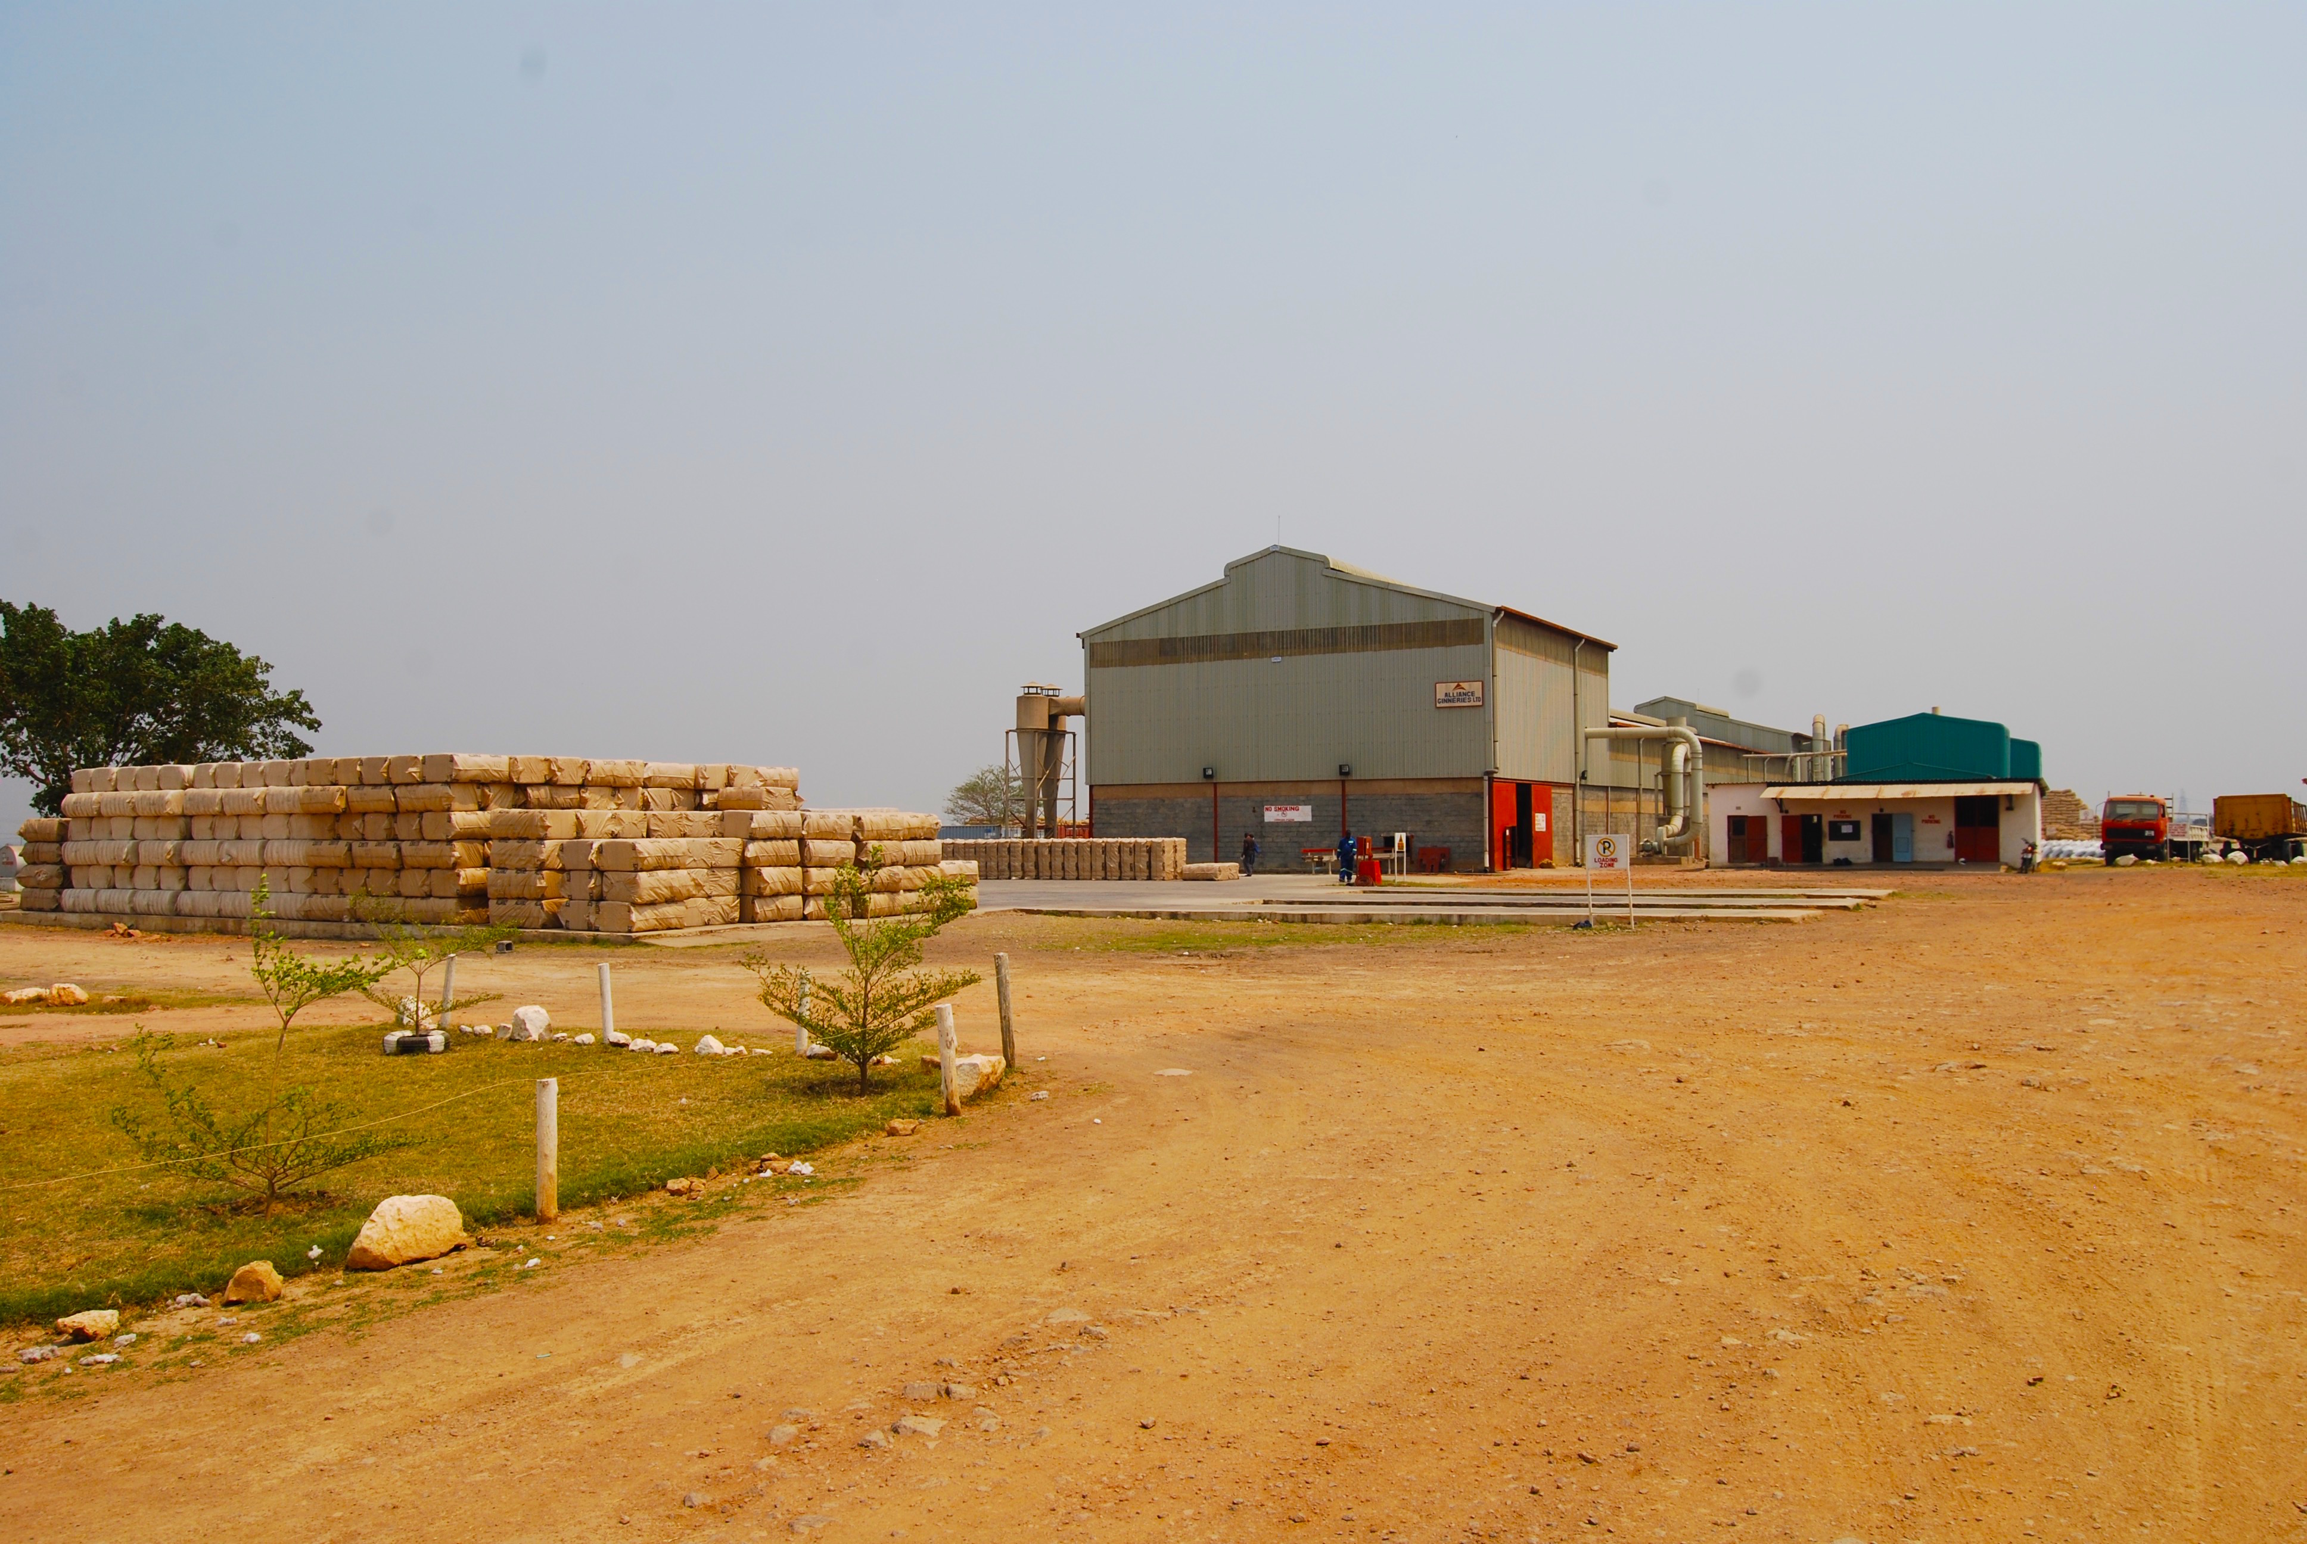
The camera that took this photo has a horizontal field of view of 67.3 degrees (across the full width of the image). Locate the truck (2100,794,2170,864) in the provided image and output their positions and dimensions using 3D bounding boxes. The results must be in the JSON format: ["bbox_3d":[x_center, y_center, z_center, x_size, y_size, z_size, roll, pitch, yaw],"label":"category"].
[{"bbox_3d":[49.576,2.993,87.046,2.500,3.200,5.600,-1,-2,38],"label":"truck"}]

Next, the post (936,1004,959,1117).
[{"bbox_3d":[-1.342,1.881,11.390,0.100,0.725,0.100,-5,-2,0],"label":"post"}]

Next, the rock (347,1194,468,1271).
[{"bbox_3d":[-3.260,1.996,7.571,0.460,0.260,0.340,1,-2,-30],"label":"rock"}]

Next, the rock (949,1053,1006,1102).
[{"bbox_3d":[-1.270,2.149,12.391,0.390,0.260,0.360,1,-2,-30],"label":"rock"}]

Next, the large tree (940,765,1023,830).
[{"bbox_3d":[-12.431,2.959,134.974,8.200,7.040,8.000,0,-2,0],"label":"large tree"}]

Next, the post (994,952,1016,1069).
[{"bbox_3d":[-1.144,1.864,13.581,0.100,0.900,0.100,-5,-2,0],"label":"post"}]

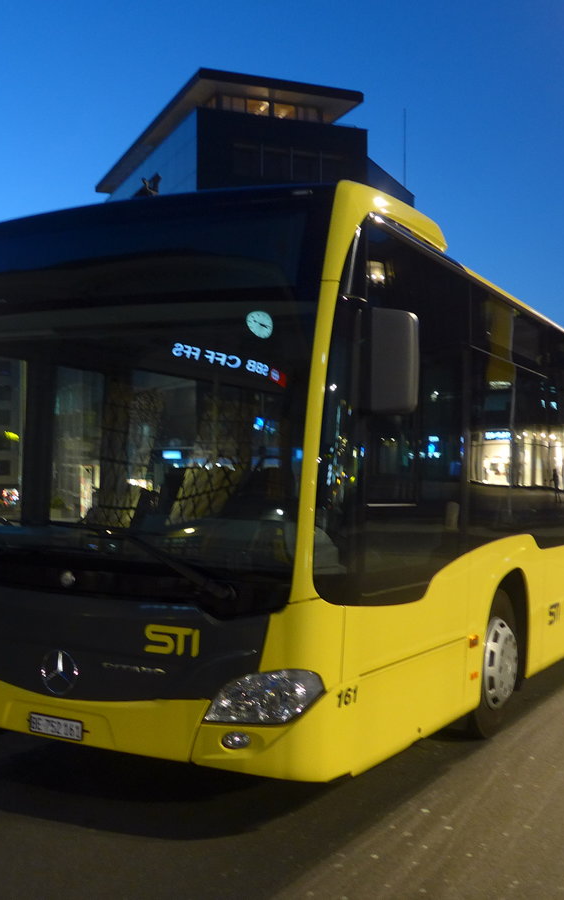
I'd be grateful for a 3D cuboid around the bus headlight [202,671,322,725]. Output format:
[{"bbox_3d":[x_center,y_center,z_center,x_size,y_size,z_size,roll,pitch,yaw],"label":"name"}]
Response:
[{"bbox_3d":[-0.079,1.043,4.265,0.490,0.250,0.210,1,-2,21],"label":"bus headlight"}]

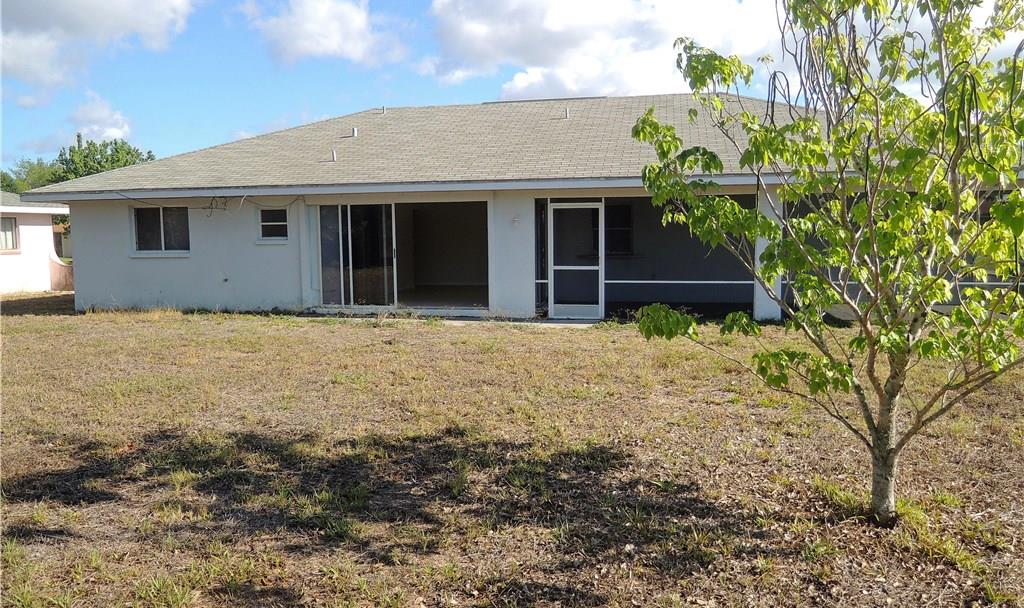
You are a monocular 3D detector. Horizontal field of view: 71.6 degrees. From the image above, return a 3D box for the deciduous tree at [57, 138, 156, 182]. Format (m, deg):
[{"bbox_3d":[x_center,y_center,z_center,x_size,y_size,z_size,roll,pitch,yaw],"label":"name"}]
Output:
[{"bbox_3d":[-20.660,-5.000,36.000,5.400,6.800,5.400,1,5,12],"label":"deciduous tree"}]

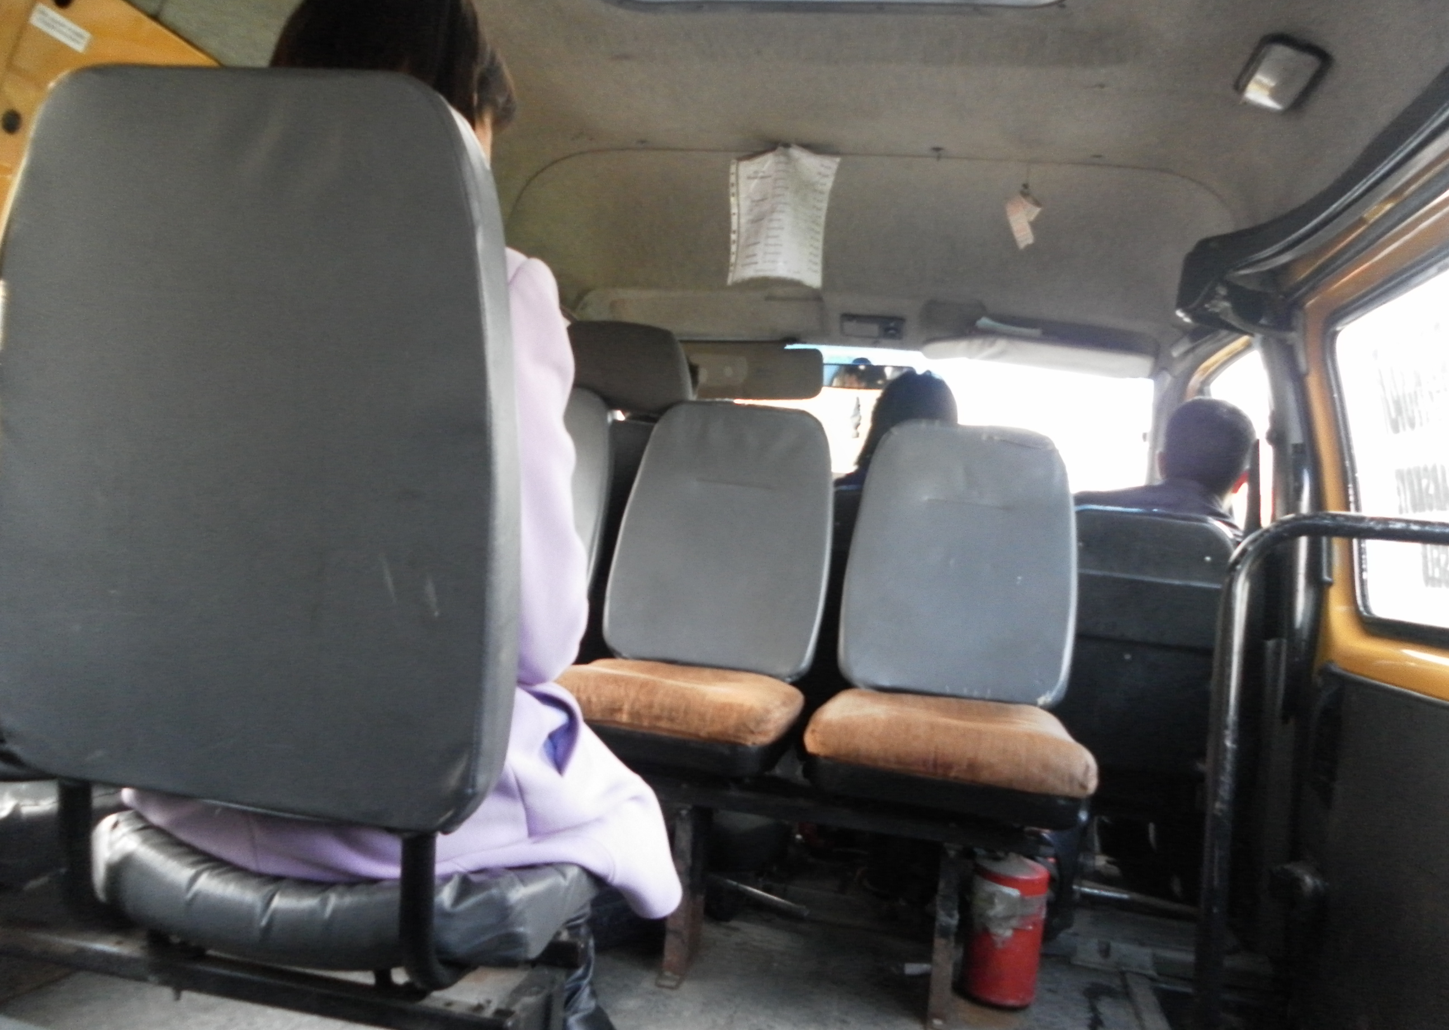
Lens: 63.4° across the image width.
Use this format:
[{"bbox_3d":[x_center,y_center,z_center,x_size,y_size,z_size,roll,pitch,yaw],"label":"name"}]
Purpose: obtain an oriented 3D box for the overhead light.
[{"bbox_3d":[0.867,-0.679,1.822,0.098,0.035,0.150,21,3,11],"label":"overhead light"}]

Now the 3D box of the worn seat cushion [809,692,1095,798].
[{"bbox_3d":[0.337,0.328,1.761,0.390,0.090,0.380,5,0,11],"label":"worn seat cushion"}]

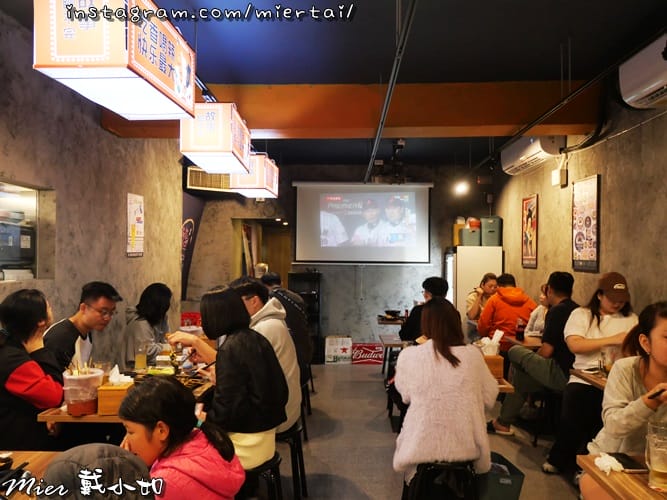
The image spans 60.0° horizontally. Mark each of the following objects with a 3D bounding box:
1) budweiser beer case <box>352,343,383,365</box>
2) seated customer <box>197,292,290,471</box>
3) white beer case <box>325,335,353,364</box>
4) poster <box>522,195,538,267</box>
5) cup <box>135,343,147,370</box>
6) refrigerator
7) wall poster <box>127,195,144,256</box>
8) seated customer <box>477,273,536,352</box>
[{"bbox_3d":[0.452,1.226,6.920,0.430,0.252,0.270,0,0,2],"label":"budweiser beer case"},{"bbox_3d":[-0.524,0.806,2.759,0.570,1.270,0.450,0,0,16],"label":"seated customer"},{"bbox_3d":[0.070,1.283,7.486,0.340,0.345,0.250,0,0,2],"label":"white beer case"},{"bbox_3d":[2.106,-0.184,6.164,0.030,0.760,0.490,0,0,2],"label":"poster"},{"bbox_3d":[-1.040,0.578,3.120,0.063,0.130,0.063,0,0,0],"label":"cup"},{"bbox_3d":[1.490,0.680,6.220,0.540,1.440,0.680,0,0,2],"label":"refrigerator"},{"bbox_3d":[-1.795,-0.217,5.253,0.020,0.570,0.400,0,0,2],"label":"wall poster"},{"bbox_3d":[1.450,0.800,5.080,0.530,1.190,0.750,0,0,-20],"label":"seated customer"}]

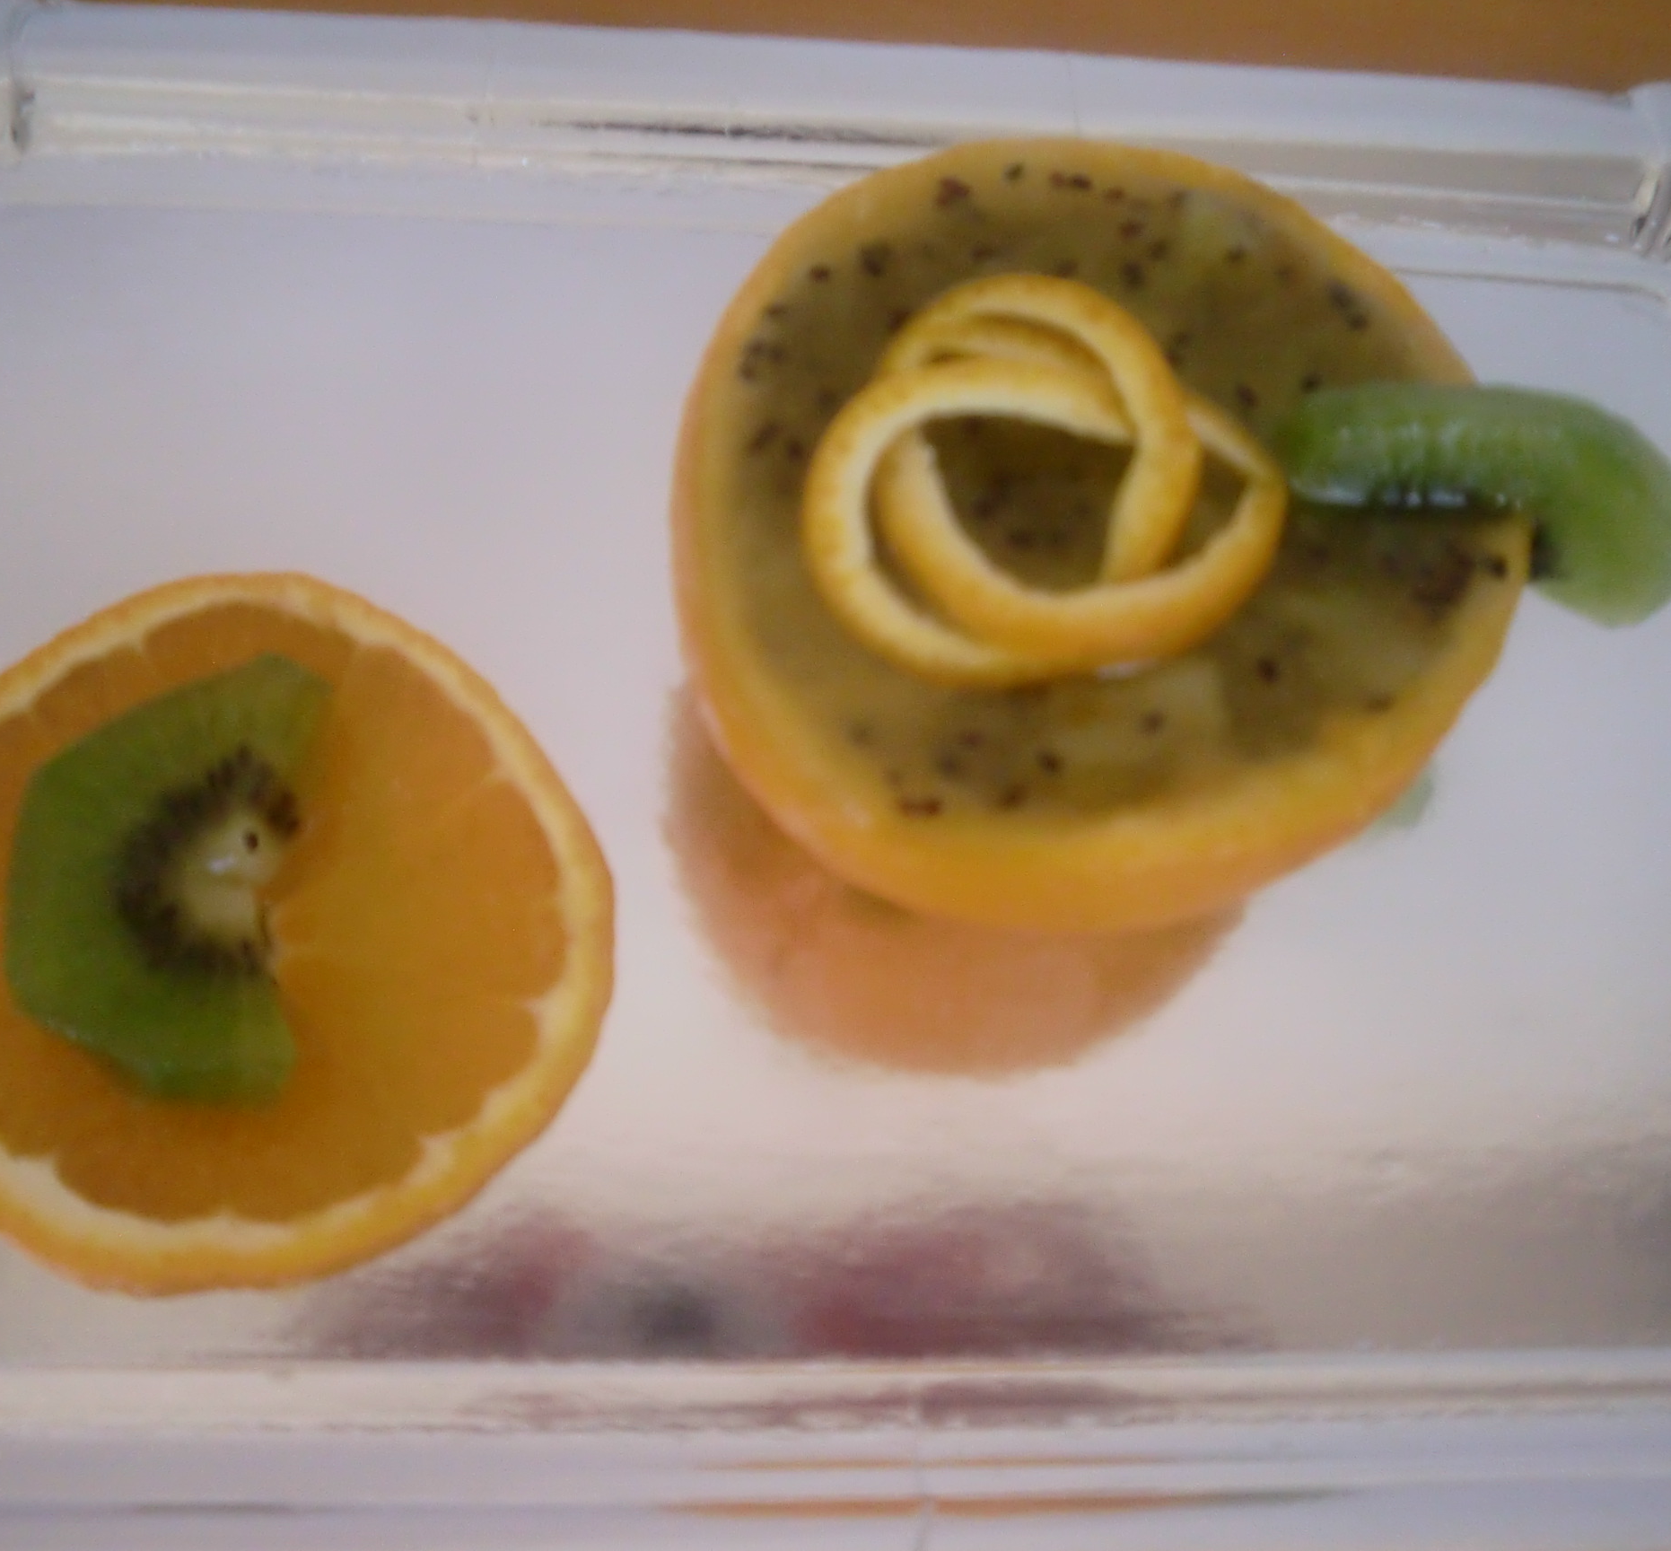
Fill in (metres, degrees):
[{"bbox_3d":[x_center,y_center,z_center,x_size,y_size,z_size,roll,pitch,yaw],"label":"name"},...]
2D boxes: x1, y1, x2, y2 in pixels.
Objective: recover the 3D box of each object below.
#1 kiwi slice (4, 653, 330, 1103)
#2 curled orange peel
[{"bbox_3d":[-0.069,0.010,0.172,0.028,0.009,0.046,2,71,-5],"label":"kiwi slice"},{"bbox_3d":[0.020,-0.028,0.160,0.046,0.016,0.040,2,71,-5],"label":"curled orange peel"}]

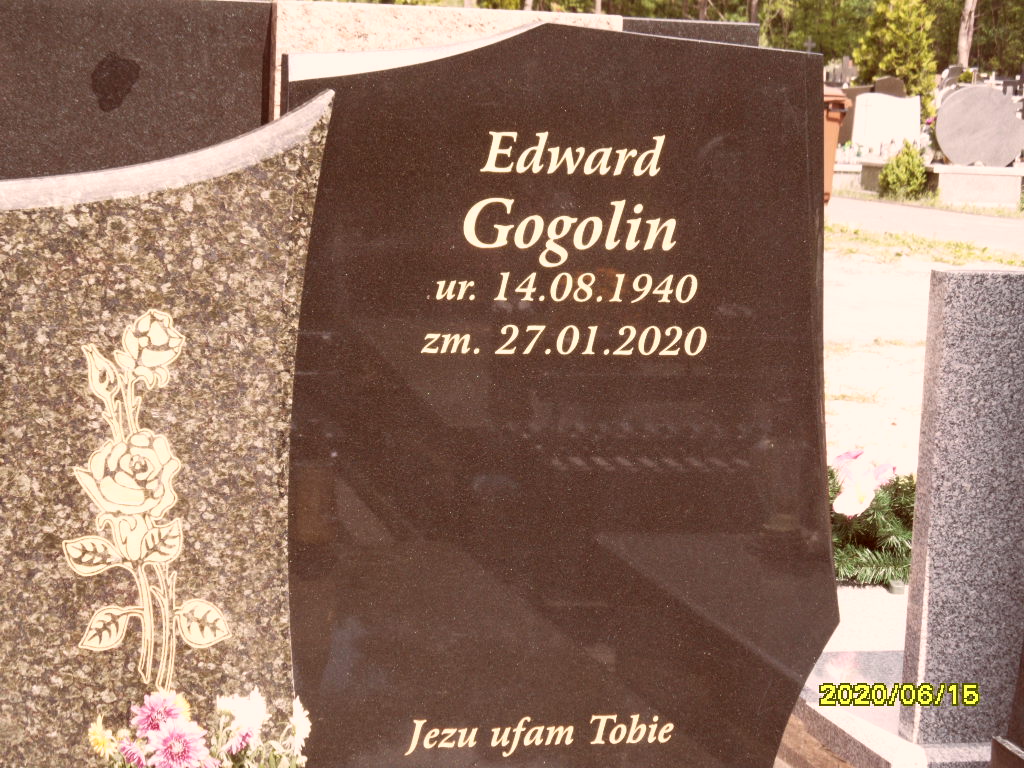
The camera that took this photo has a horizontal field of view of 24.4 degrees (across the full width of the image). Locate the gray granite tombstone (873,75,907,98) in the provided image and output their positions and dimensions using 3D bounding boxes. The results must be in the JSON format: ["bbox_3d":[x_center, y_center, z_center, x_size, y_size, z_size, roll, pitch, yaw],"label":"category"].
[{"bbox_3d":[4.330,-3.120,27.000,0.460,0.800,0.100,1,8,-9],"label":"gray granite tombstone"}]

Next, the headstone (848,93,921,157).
[{"bbox_3d":[3.951,-2.731,25.000,0.700,0.680,0.100,1,8,-9],"label":"headstone"}]

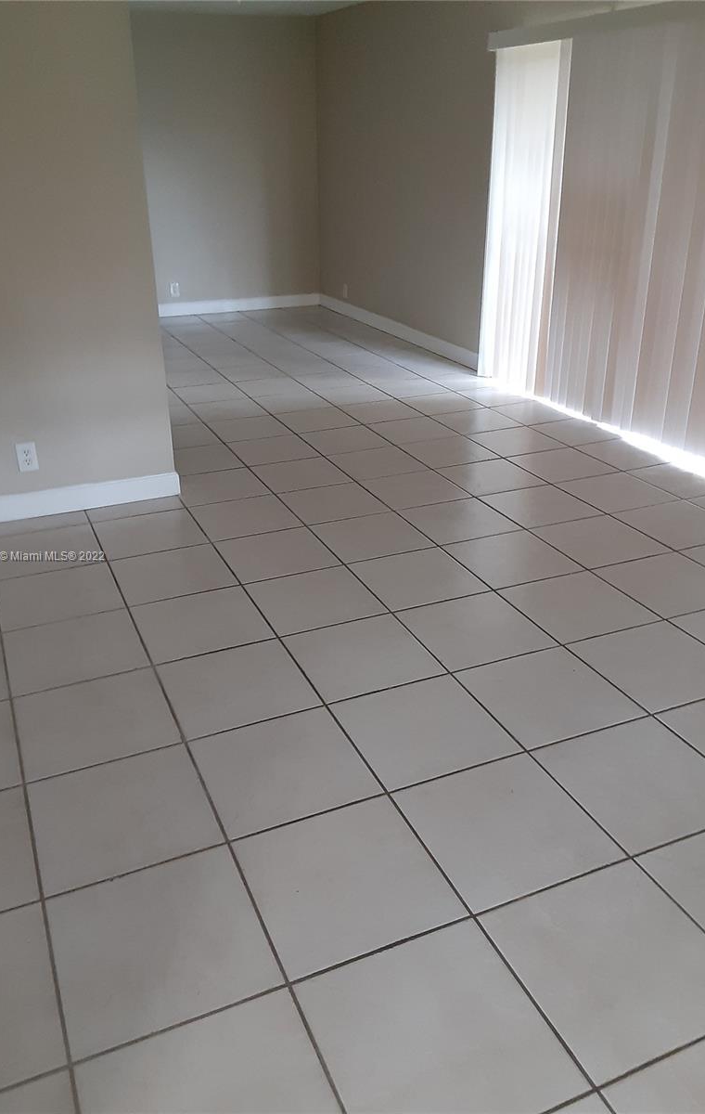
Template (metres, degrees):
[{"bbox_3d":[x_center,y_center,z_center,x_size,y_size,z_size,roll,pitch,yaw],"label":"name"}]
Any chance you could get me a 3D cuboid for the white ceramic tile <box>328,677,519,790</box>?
[{"bbox_3d":[0.192,0.469,2.364,0.398,0.010,0.398,-11,27,-21],"label":"white ceramic tile"}]

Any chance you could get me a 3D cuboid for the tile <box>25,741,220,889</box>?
[{"bbox_3d":[-0.552,0.613,2.080,0.401,0.010,0.401,-11,27,-21],"label":"tile"}]

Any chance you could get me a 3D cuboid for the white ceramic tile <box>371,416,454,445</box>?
[{"bbox_3d":[0.337,-0.698,4.827,0.401,0.010,0.401,-11,27,-21],"label":"white ceramic tile"}]

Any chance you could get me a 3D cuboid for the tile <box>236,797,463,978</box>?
[{"bbox_3d":[-0.018,0.700,1.889,0.401,0.010,0.401,-11,27,-21],"label":"tile"}]

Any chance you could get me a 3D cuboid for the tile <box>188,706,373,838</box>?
[{"bbox_3d":[-0.181,0.542,2.233,0.402,0.010,0.402,-11,28,-21],"label":"tile"}]

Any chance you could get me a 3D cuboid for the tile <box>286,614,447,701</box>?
[{"bbox_3d":[0.029,0.310,2.700,0.398,0.010,0.398,-11,27,-21],"label":"tile"}]

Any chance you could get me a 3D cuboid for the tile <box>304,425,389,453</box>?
[{"bbox_3d":[-0.039,-0.624,4.669,0.398,0.010,0.398,-11,27,-21],"label":"tile"}]

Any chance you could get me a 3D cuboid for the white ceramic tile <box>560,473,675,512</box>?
[{"bbox_3d":[1.198,-0.295,3.978,0.402,0.010,0.402,-11,28,-21],"label":"white ceramic tile"}]

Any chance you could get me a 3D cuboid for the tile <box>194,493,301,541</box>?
[{"bbox_3d":[-0.461,-0.168,3.714,0.396,0.010,0.396,-11,27,-21],"label":"tile"}]

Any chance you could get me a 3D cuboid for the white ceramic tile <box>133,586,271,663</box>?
[{"bbox_3d":[-0.504,0.223,2.890,0.398,0.010,0.398,-11,27,-21],"label":"white ceramic tile"}]

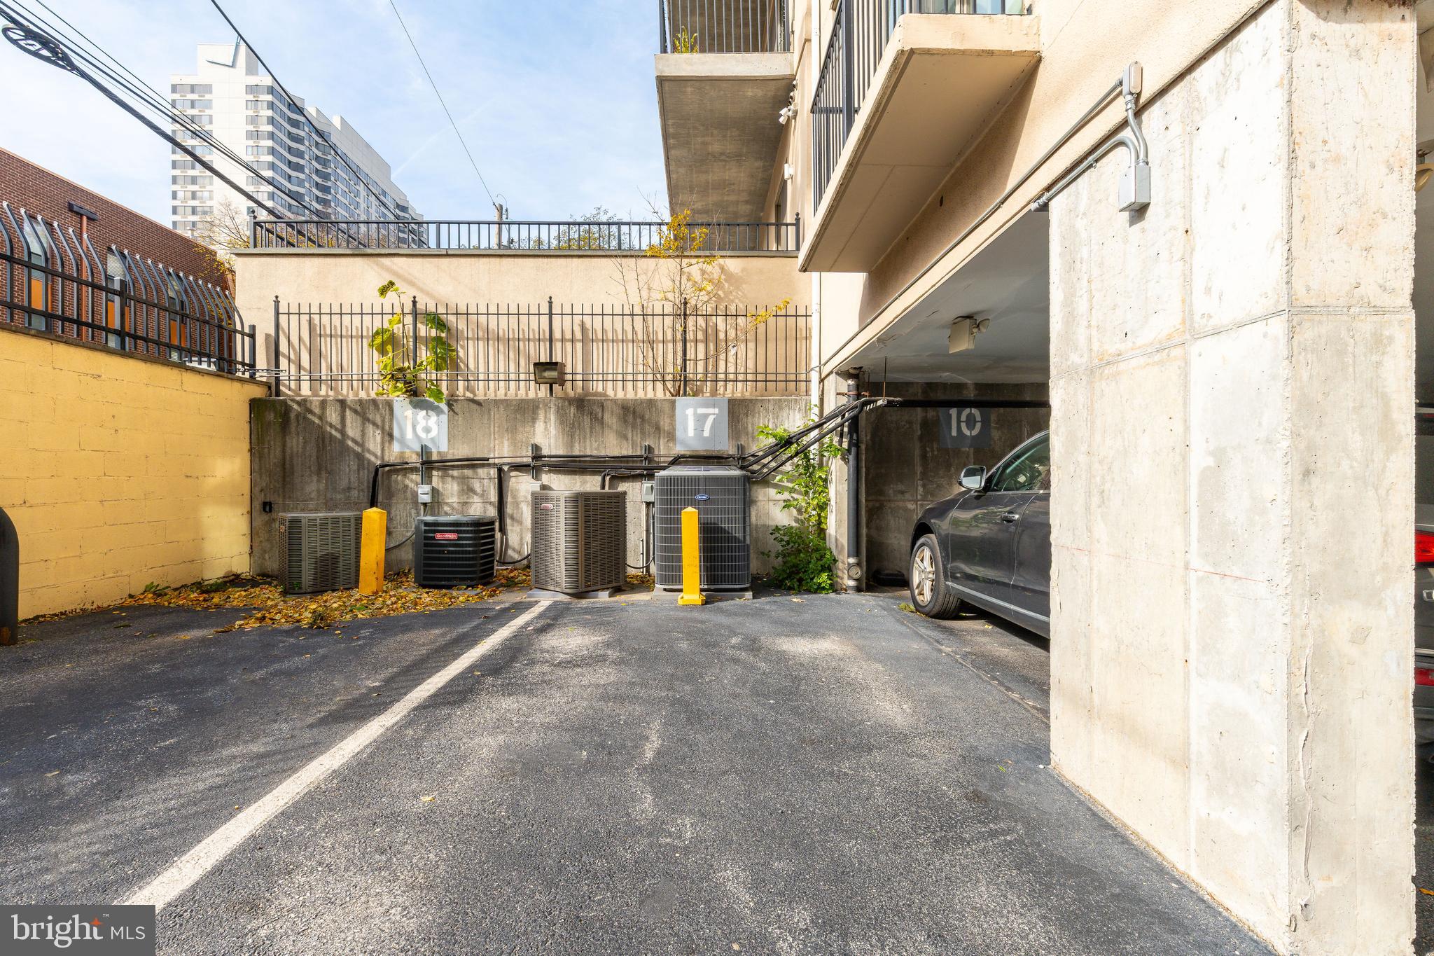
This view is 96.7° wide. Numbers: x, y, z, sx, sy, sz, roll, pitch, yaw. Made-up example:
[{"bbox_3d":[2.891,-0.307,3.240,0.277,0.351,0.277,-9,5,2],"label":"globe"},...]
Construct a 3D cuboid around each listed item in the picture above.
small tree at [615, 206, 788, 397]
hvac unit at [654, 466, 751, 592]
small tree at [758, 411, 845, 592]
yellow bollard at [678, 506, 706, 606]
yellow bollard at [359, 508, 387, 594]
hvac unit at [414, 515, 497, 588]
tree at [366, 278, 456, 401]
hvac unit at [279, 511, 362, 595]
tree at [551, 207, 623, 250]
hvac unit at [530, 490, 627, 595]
[{"bbox_3d":[-0.180,-2.000,7.150,1.900,2.100,1.100,0,0,0],"label":"small tree"},{"bbox_3d":[-0.140,0.468,6.310,0.880,1.140,0.880,0,0,-1],"label":"hvac unit"},{"bbox_3d":[0.870,0.220,6.600,0.900,1.840,0.650,0,0,0],"label":"small tree"},{"bbox_3d":[-0.224,0.683,5.660,0.235,0.845,0.235,-1,0,-1],"label":"yellow bollard"},{"bbox_3d":[-3.090,0.655,5.720,0.150,0.790,0.150,2,0,6],"label":"yellow bollard"},{"bbox_3d":[-2.540,0.695,6.240,0.610,0.660,0.580,0,0,4],"label":"hvac unit"},{"bbox_3d":[-3.400,-1.530,7.120,0.920,1.310,0.650,0,0,0],"label":"tree"},{"bbox_3d":[-3.740,0.676,6.020,0.600,0.700,0.600,0,0,-42],"label":"hvac unit"},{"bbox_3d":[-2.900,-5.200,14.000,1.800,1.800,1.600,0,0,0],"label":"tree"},{"bbox_3d":[-1.340,0.587,6.240,0.700,0.925,0.700,0,0,40],"label":"hvac unit"}]

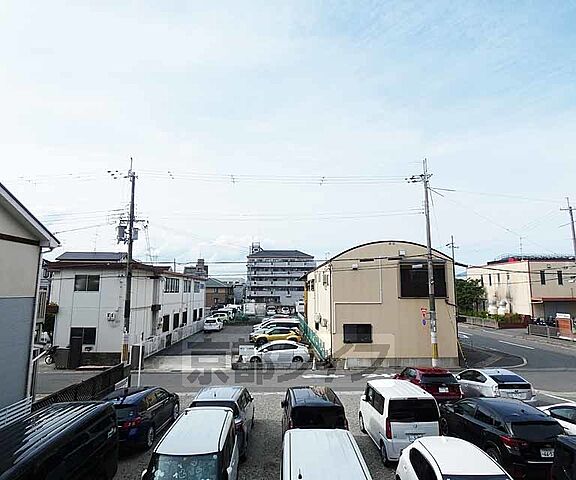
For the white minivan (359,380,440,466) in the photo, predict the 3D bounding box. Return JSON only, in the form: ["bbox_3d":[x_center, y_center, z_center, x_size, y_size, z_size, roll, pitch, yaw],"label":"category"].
[{"bbox_3d":[3.460,5.742,11.354,1.480,1.830,3.420,0,-8,-3],"label":"white minivan"}]

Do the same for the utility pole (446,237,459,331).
[{"bbox_3d":[18.997,5.019,39.983,1.300,11.330,0.600,0,-8,-1],"label":"utility pole"}]

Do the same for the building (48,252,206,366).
[{"bbox_3d":[-13.188,6.020,34.836,5.800,7.500,23.000,0,-8,-1],"label":"building"}]

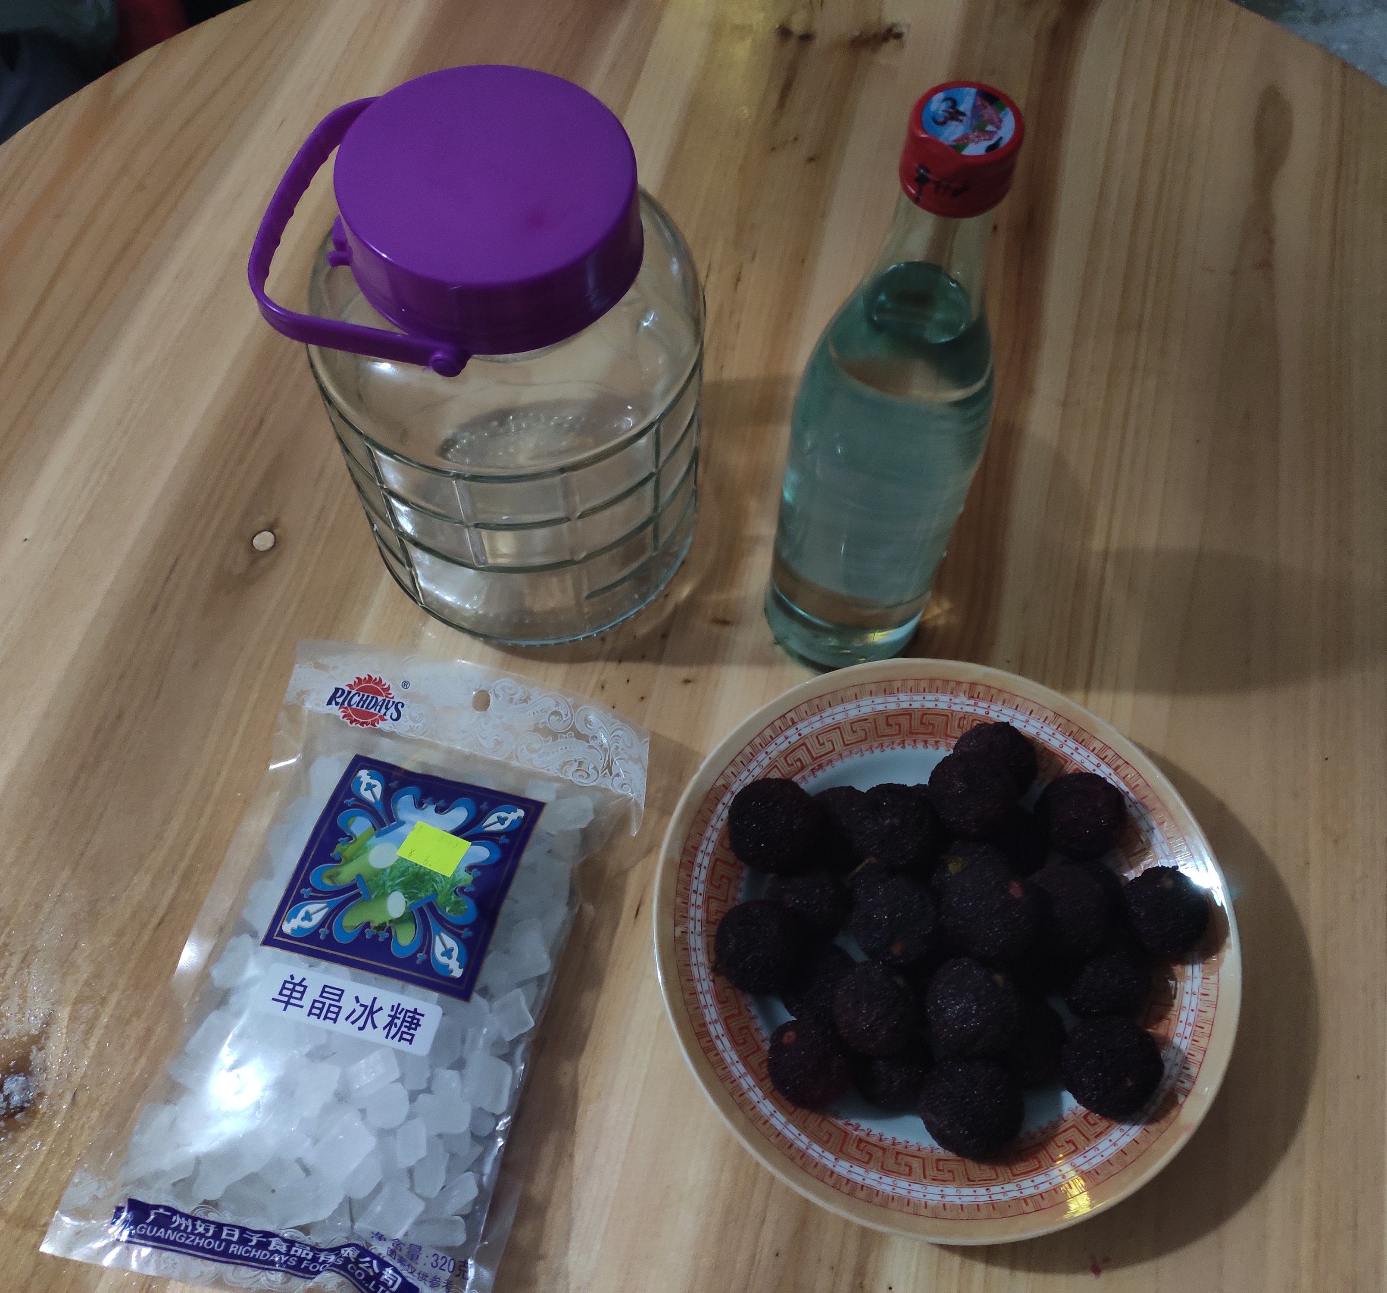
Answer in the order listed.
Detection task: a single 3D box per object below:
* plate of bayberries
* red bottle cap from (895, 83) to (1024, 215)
[{"bbox_3d":[0.096,0.106,0.476,0.218,0.055,0.218,1,64,-1],"label":"plate of bayberries"},{"bbox_3d":[0.071,-0.131,0.329,0.030,0.019,0.030,3,64,0],"label":"red bottle cap"}]

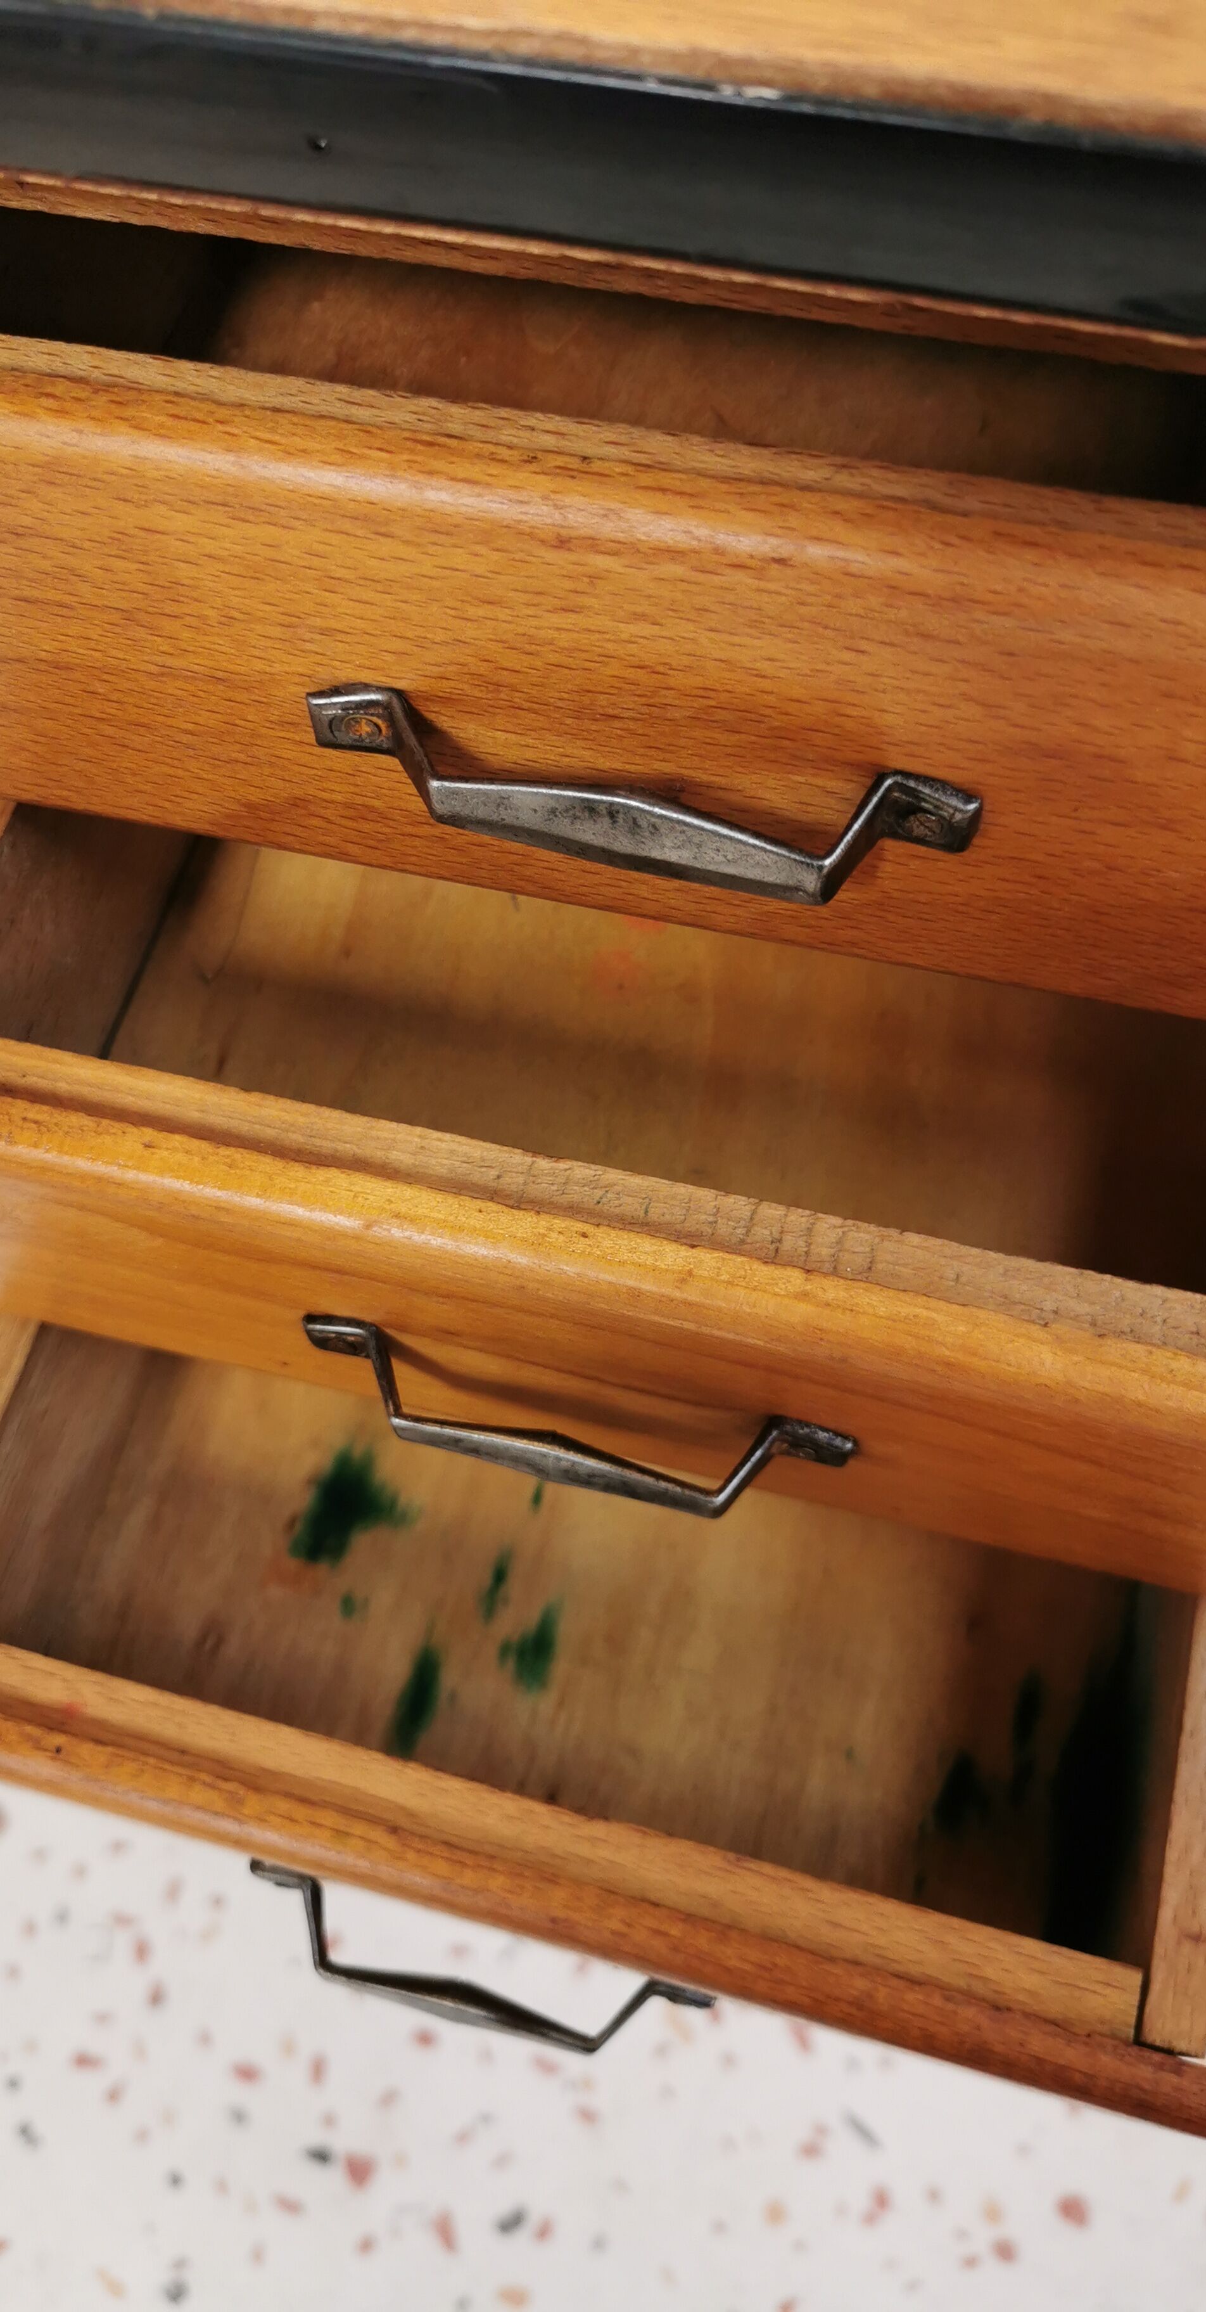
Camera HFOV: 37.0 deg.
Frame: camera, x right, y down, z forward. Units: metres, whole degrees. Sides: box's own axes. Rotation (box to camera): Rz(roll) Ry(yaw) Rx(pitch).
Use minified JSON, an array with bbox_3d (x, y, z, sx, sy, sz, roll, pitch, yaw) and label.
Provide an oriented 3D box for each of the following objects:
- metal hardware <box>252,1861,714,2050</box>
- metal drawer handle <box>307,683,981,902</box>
[{"bbox_3d":[-0.033,0.208,0.461,0.127,0.021,0.021,12,65,9],"label":"metal hardware"},{"bbox_3d":[0.006,-0.066,0.334,0.127,0.021,0.021,12,65,9],"label":"metal drawer handle"}]

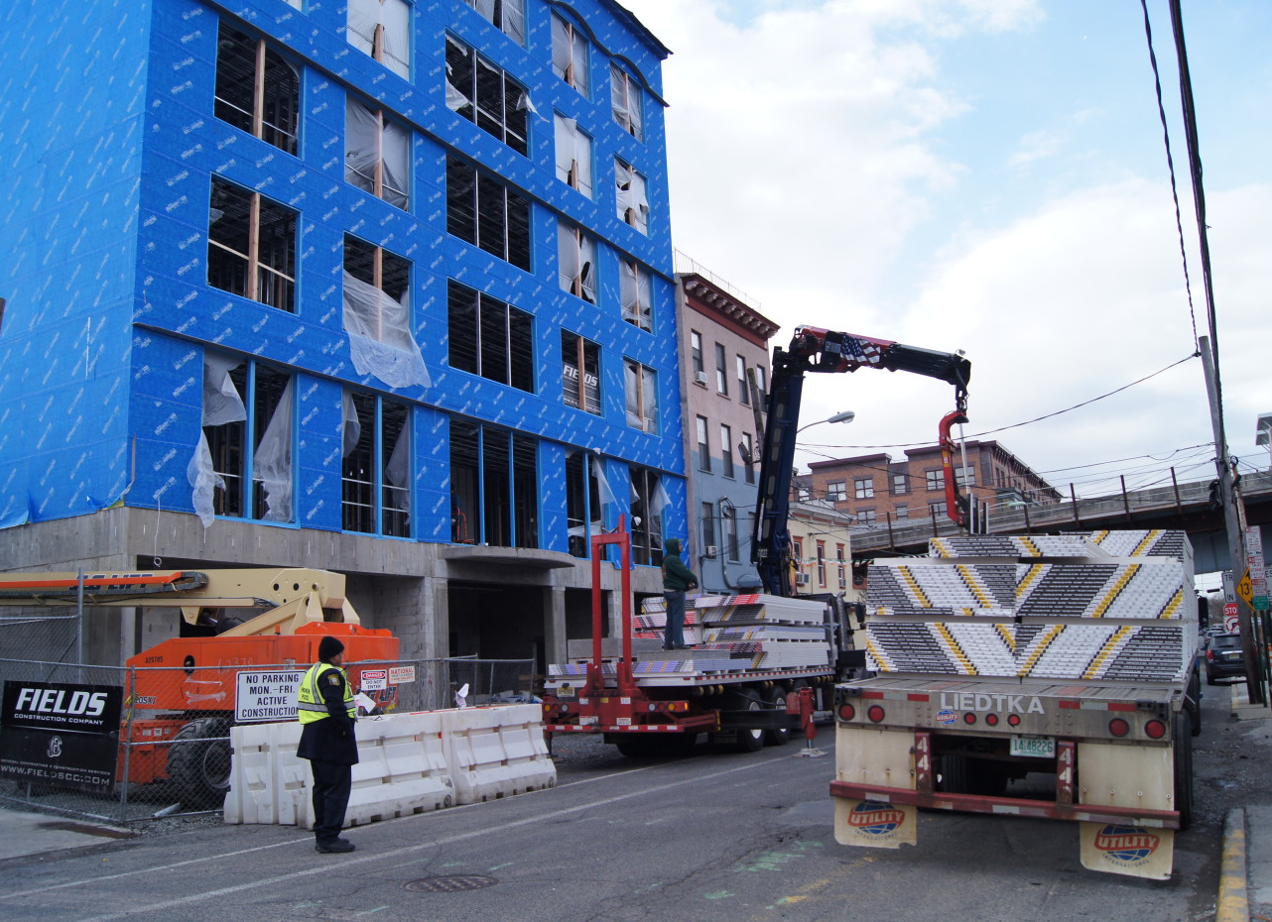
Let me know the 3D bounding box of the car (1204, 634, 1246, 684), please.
[{"bbox_3d":[21.146,6.966,36.766,1.850,1.680,4.600,-9,-12,29],"label":"car"}]

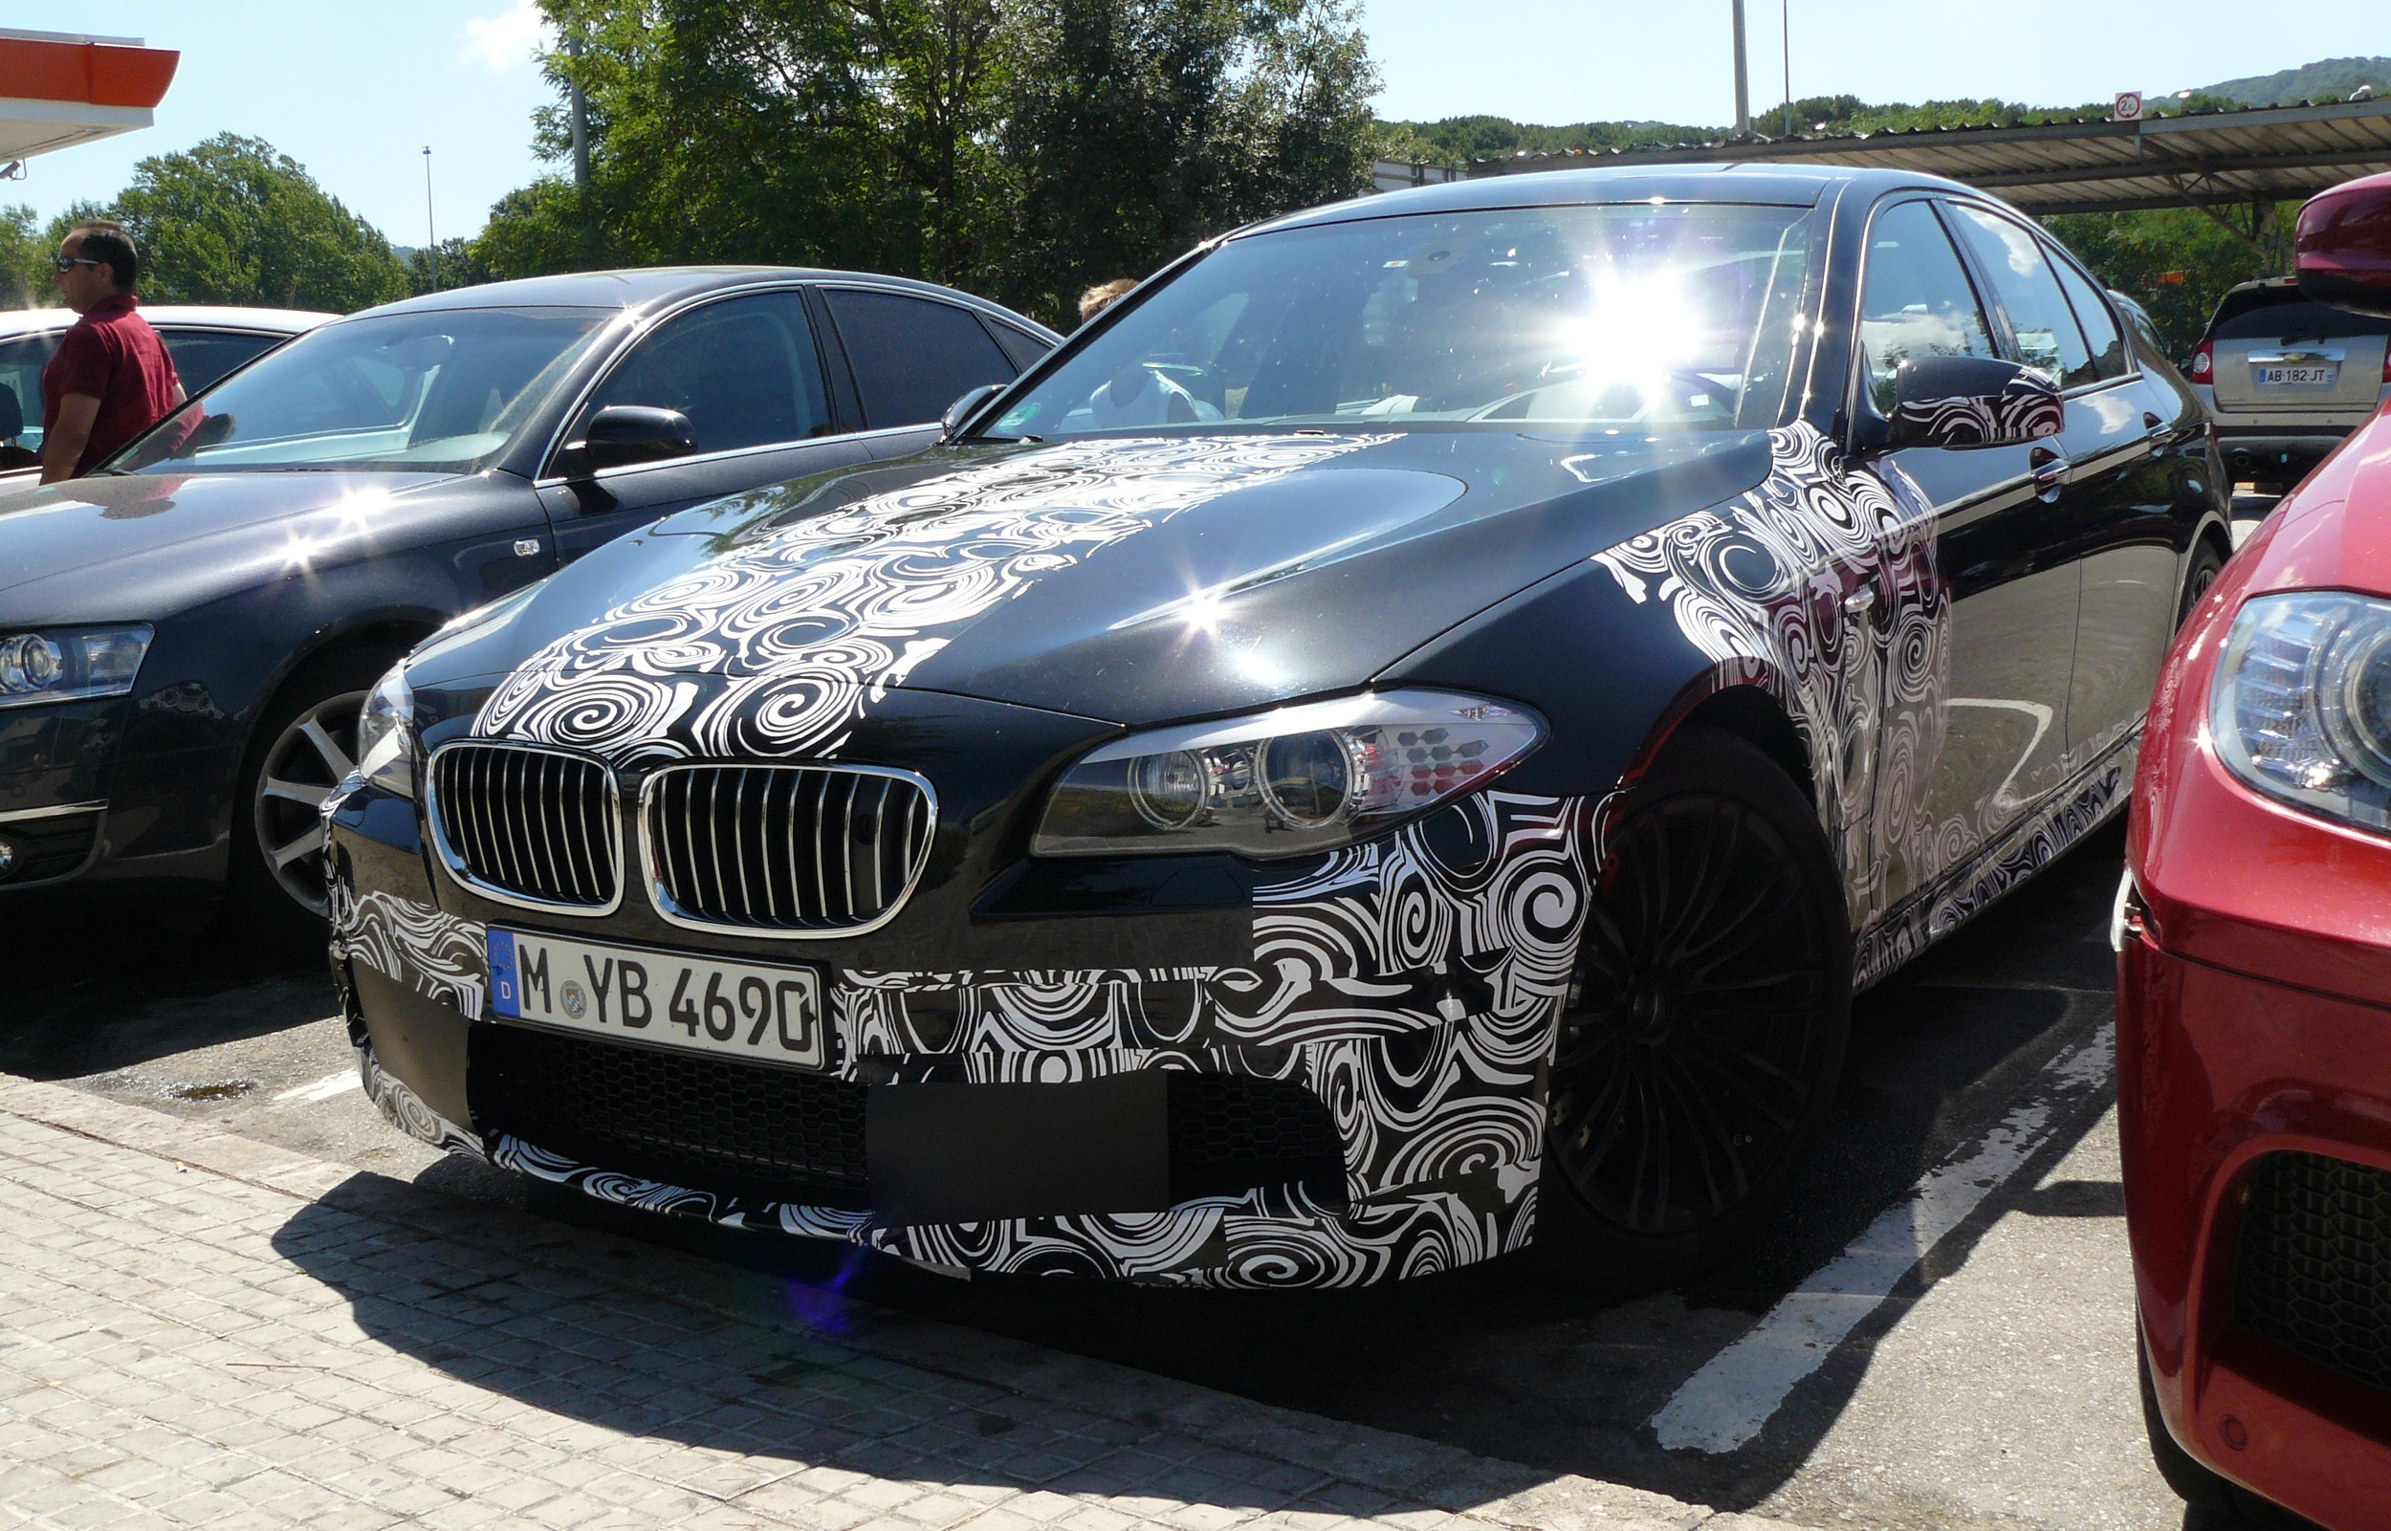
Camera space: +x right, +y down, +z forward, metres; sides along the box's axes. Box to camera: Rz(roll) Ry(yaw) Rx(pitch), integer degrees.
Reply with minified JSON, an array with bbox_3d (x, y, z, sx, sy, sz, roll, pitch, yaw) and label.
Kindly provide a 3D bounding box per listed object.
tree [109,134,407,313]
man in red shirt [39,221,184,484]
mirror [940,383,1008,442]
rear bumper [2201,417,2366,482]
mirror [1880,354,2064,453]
[{"bbox_3d":[-20.386,-10.644,54.530,6.200,6.189,6.000,-5,10,-15],"label":"tree"},{"bbox_3d":[-3.086,-0.743,7.241,0.360,1.650,0.500,1,10,17],"label":"man in red shirt"},{"bbox_3d":[-0.427,-0.652,4.704,0.240,0.138,0.130,4,12,33],"label":"mirror"},{"bbox_3d":[8.190,-2.364,18.470,1.780,0.480,0.450,3,11,30],"label":"rear bumper"},{"bbox_3d":[1.149,-0.537,3.685,0.240,0.138,0.130,4,12,33],"label":"mirror"}]

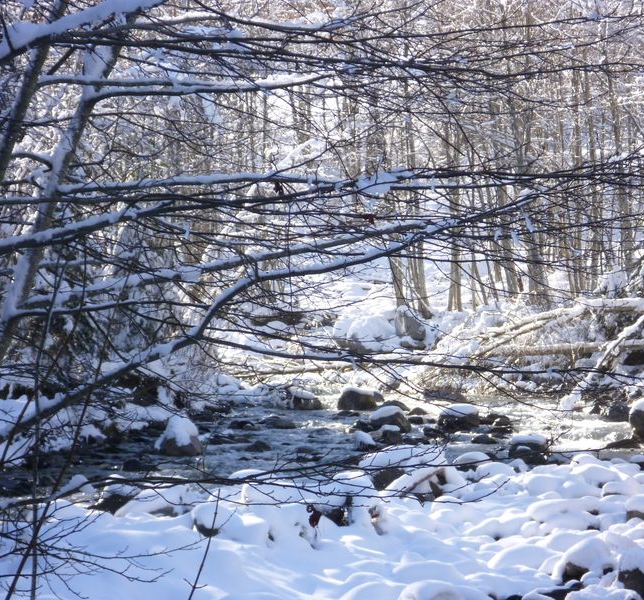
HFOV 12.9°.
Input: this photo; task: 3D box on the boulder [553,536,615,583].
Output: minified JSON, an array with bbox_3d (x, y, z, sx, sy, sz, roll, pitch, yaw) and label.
[{"bbox_3d":[2.410,2.392,26.200,0.571,0.411,0.500,0,1,0],"label":"boulder"}]

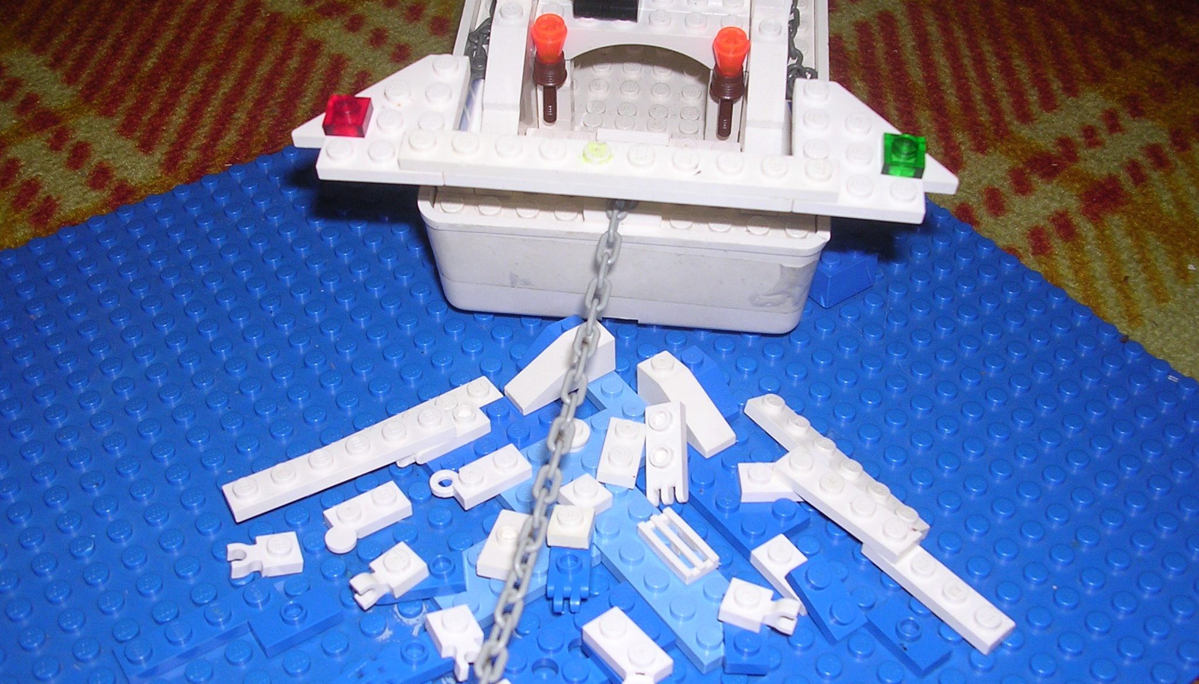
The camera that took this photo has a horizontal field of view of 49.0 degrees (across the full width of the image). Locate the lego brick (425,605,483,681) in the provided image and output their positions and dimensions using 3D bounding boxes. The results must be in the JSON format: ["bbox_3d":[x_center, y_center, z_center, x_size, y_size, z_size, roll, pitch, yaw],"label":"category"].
[{"bbox_3d":[-0.025,0.054,0.238,0.008,0.005,0.014,-12,41,-24],"label":"lego brick"}]

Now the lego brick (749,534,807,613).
[{"bbox_3d":[0.038,0.045,0.255,0.008,0.005,0.016,-25,48,-27],"label":"lego brick"}]

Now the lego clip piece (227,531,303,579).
[{"bbox_3d":[-0.065,0.041,0.256,0.014,0.005,0.008,-5,42,-21],"label":"lego clip piece"}]

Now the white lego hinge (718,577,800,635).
[{"bbox_3d":[0.030,0.049,0.242,0.013,0.005,0.008,16,44,15],"label":"white lego hinge"}]

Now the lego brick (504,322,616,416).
[{"bbox_3d":[-0.009,0.005,0.285,0.024,0.011,0.008,-25,48,-26],"label":"lego brick"}]

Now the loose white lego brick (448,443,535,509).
[{"bbox_3d":[-0.024,0.027,0.268,0.018,0.005,0.009,-25,48,-26],"label":"loose white lego brick"}]

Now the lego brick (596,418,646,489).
[{"bbox_3d":[0.005,0.022,0.275,0.008,0.005,0.016,10,41,4],"label":"lego brick"}]

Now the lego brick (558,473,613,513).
[{"bbox_3d":[-0.003,0.031,0.265,0.008,0.005,0.008,-28,49,-29],"label":"lego brick"}]

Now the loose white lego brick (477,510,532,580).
[{"bbox_3d":[-0.017,0.039,0.255,0.008,0.005,0.016,9,33,10],"label":"loose white lego brick"}]

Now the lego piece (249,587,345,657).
[{"bbox_3d":[-0.056,0.052,0.246,0.016,0.005,0.008,-25,48,-27],"label":"lego piece"}]

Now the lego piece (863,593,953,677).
[{"bbox_3d":[0.057,0.054,0.245,0.008,0.005,0.016,-24,47,-26],"label":"lego piece"}]

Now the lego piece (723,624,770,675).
[{"bbox_3d":[0.027,0.053,0.241,0.008,0.005,0.016,1,41,1],"label":"lego piece"}]

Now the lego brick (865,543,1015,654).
[{"bbox_3d":[0.066,0.047,0.256,0.008,0.005,0.032,-27,49,-29],"label":"lego brick"}]

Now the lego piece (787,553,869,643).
[{"bbox_3d":[0.043,0.048,0.245,0.008,0.005,0.016,-21,57,-23],"label":"lego piece"}]

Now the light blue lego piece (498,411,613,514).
[{"bbox_3d":[-0.006,0.026,0.272,0.032,0.005,0.016,-25,48,-27],"label":"light blue lego piece"}]

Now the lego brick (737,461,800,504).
[{"bbox_3d":[0.037,0.029,0.275,0.016,0.005,0.008,0,41,-2],"label":"lego brick"}]

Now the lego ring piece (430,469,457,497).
[{"bbox_3d":[-0.031,0.029,0.267,0.006,0.002,0.006,1,42,-1],"label":"lego ring piece"}]

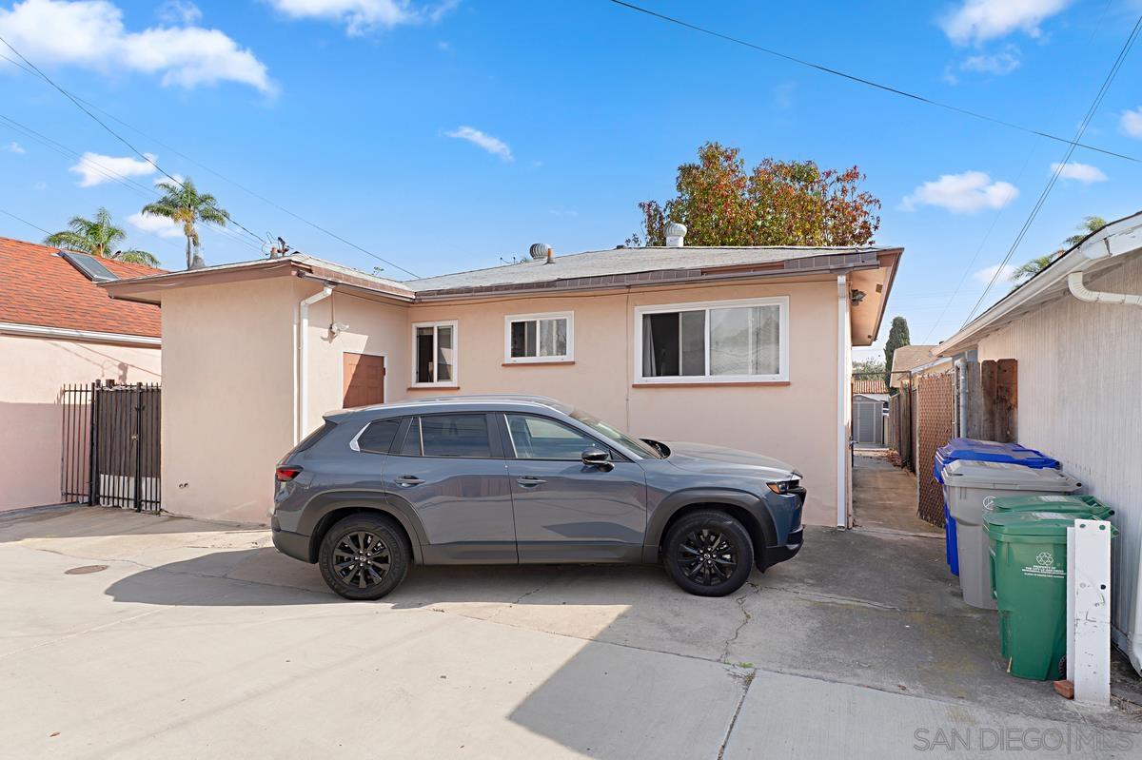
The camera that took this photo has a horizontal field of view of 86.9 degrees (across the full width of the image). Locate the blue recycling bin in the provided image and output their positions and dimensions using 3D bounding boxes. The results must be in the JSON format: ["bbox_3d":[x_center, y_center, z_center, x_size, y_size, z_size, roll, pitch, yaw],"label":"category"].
[{"bbox_3d":[3.880,1.217,5.560,0.840,1.150,0.670,-1,-1,26],"label":"blue recycling bin"}]

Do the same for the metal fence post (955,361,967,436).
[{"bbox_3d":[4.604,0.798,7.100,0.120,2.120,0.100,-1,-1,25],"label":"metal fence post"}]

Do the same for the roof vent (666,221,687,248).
[{"bbox_3d":[2.077,-2.858,11.900,0.440,0.550,0.440,-1,-1,25],"label":"roof vent"}]

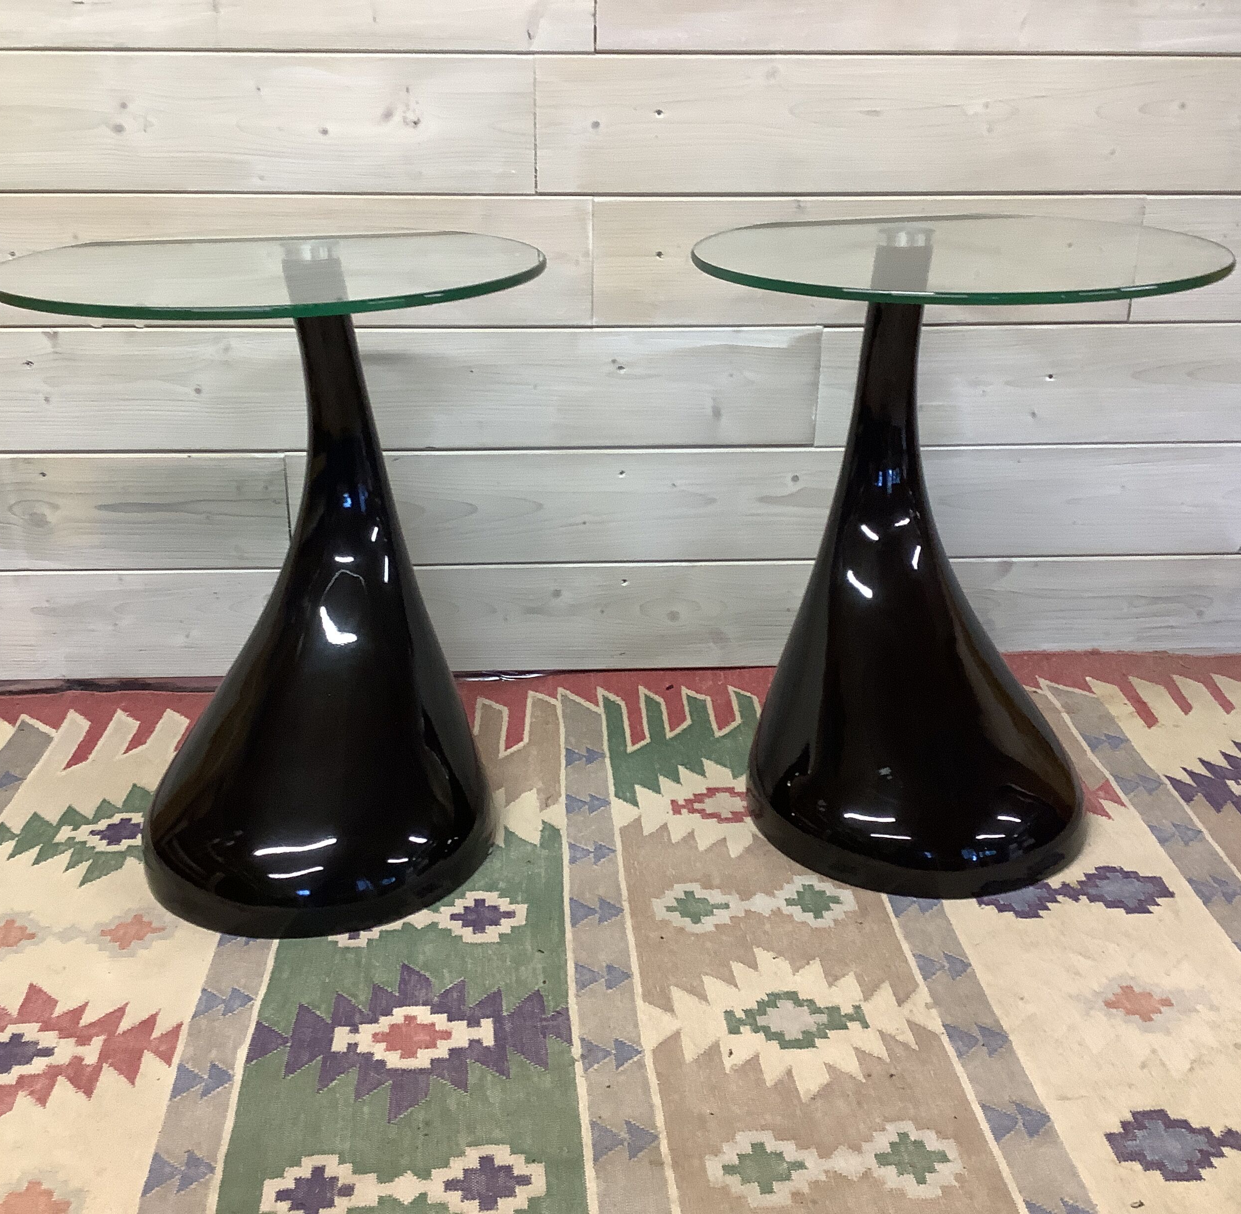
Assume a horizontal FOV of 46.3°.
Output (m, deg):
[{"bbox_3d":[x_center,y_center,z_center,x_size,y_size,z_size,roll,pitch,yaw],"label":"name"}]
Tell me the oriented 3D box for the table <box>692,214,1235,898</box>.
[{"bbox_3d":[0.275,-0.045,1.262,0.424,0.519,0.382,-3,23,-7],"label":"table"}]

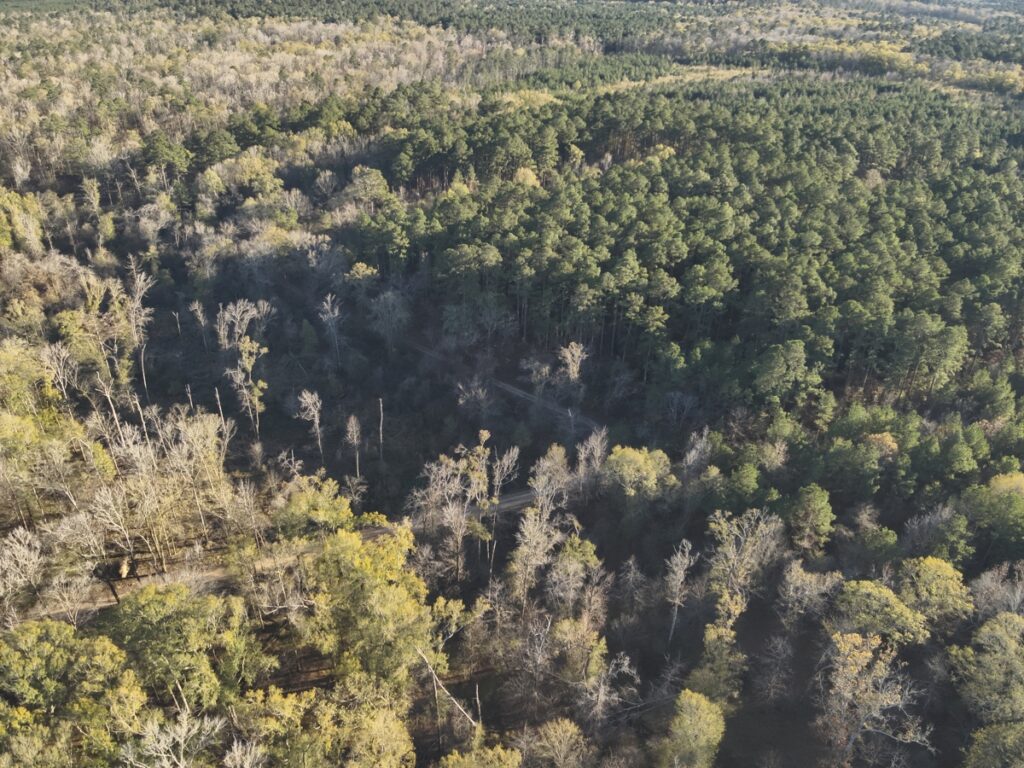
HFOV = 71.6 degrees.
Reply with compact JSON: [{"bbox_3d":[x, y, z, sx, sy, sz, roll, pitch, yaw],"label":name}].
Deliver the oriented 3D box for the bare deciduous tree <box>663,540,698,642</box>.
[{"bbox_3d":[24.850,31.920,106.430,4.530,22.280,4.300,0,30,0],"label":"bare deciduous tree"}]

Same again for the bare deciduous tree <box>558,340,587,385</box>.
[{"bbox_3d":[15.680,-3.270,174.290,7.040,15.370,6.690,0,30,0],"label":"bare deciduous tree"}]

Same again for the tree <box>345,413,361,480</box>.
[{"bbox_3d":[-31.620,13.730,142.850,3.070,17.360,2.920,0,30,0],"label":"tree"}]

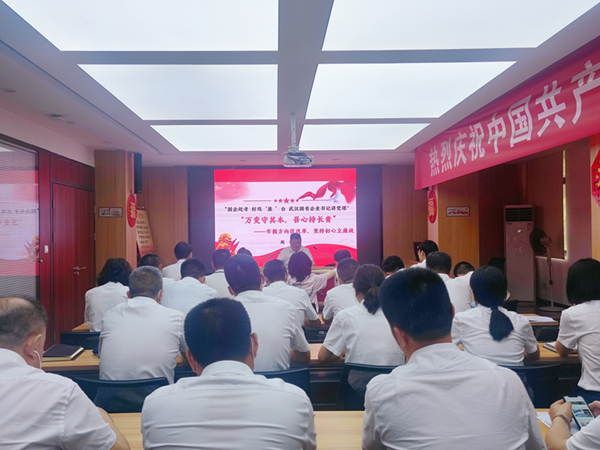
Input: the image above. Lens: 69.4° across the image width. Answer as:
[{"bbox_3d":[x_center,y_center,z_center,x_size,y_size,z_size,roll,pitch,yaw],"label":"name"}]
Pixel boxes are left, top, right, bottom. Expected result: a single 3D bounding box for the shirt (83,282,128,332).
[{"bbox_3d":[-1.217,0.624,2.932,0.400,0.500,0.300,-1,-1,0],"label":"shirt"}]

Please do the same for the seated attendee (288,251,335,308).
[{"bbox_3d":[0.082,0.887,4.106,0.460,1.266,0.700,-1,-1,2],"label":"seated attendee"}]

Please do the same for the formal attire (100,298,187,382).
[{"bbox_3d":[-0.757,0.609,2.183,0.450,0.520,0.330,-1,-1,0],"label":"formal attire"}]

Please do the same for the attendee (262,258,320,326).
[{"bbox_3d":[-0.117,0.874,3.206,0.480,1.255,0.740,-1,-1,-3],"label":"attendee"}]

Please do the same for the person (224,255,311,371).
[{"bbox_3d":[-0.217,0.814,2.205,0.490,1.333,0.740,0,-1,-5],"label":"person"}]

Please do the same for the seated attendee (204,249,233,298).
[{"bbox_3d":[-0.722,0.834,4.033,0.480,1.238,0.700,-1,-1,0],"label":"seated attendee"}]

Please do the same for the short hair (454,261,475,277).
[{"bbox_3d":[1.433,0.378,3.787,0.170,0.155,0.190,-1,-1,-3],"label":"short hair"}]

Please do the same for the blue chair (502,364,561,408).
[{"bbox_3d":[0.847,0.986,1.993,0.450,0.812,0.520,-1,-1,-3],"label":"blue chair"}]

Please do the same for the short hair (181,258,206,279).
[{"bbox_3d":[-0.750,0.310,3.050,0.170,0.165,0.195,-1,-1,-3],"label":"short hair"}]

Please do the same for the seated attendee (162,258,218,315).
[{"bbox_3d":[-0.772,0.874,3.206,0.480,1.269,0.740,-1,-1,-3],"label":"seated attendee"}]

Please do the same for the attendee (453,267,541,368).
[{"bbox_3d":[0.945,0.839,2.286,0.480,1.263,0.750,-1,-1,-3],"label":"attendee"}]

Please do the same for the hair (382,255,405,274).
[{"bbox_3d":[0.766,0.332,3.550,0.175,0.180,0.200,0,-1,-8],"label":"hair"}]

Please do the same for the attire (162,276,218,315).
[{"bbox_3d":[-0.777,0.637,3.104,0.480,0.550,0.360,-1,-1,-3],"label":"attire"}]

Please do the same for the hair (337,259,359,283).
[{"bbox_3d":[0.338,0.320,3.080,0.165,0.175,0.200,-1,-1,-3],"label":"hair"}]

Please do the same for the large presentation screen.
[{"bbox_3d":[-0.260,-0.097,8.602,2.835,2.035,0.080,-1,-1,-3],"label":"large presentation screen"}]

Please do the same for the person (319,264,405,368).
[{"bbox_3d":[0.327,0.838,2.285,0.480,1.279,0.740,0,-1,-6],"label":"person"}]

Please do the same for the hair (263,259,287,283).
[{"bbox_3d":[-0.175,0.323,3.109,0.170,0.180,0.200,-1,-1,2],"label":"hair"}]

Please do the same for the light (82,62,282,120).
[{"bbox_3d":[-1.000,-1.267,4.239,1.560,0.060,1.650,-1,-1,-3],"label":"light"}]

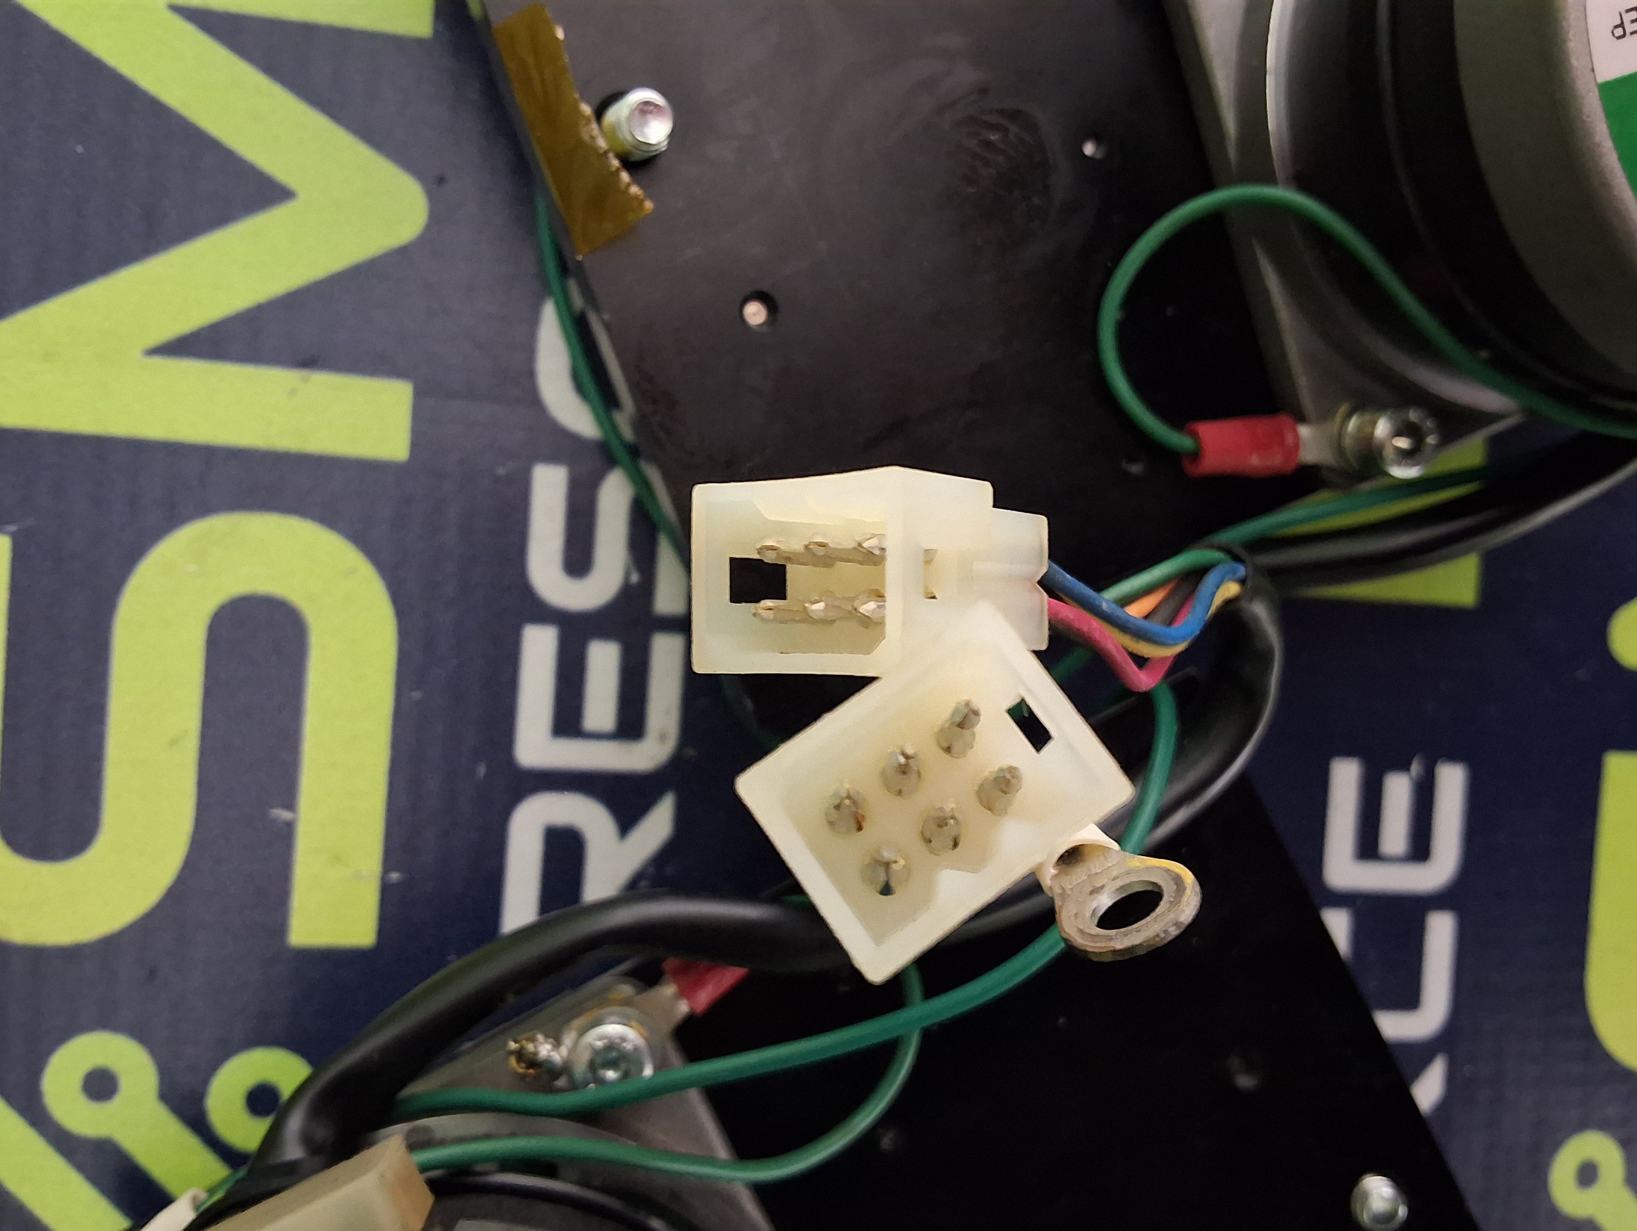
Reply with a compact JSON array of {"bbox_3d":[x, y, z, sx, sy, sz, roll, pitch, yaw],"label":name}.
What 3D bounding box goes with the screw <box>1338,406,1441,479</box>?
[{"bbox_3d":[0.058,-0.018,0.136,0.007,0.009,0.007,0,90,-7],"label":"screw"}]

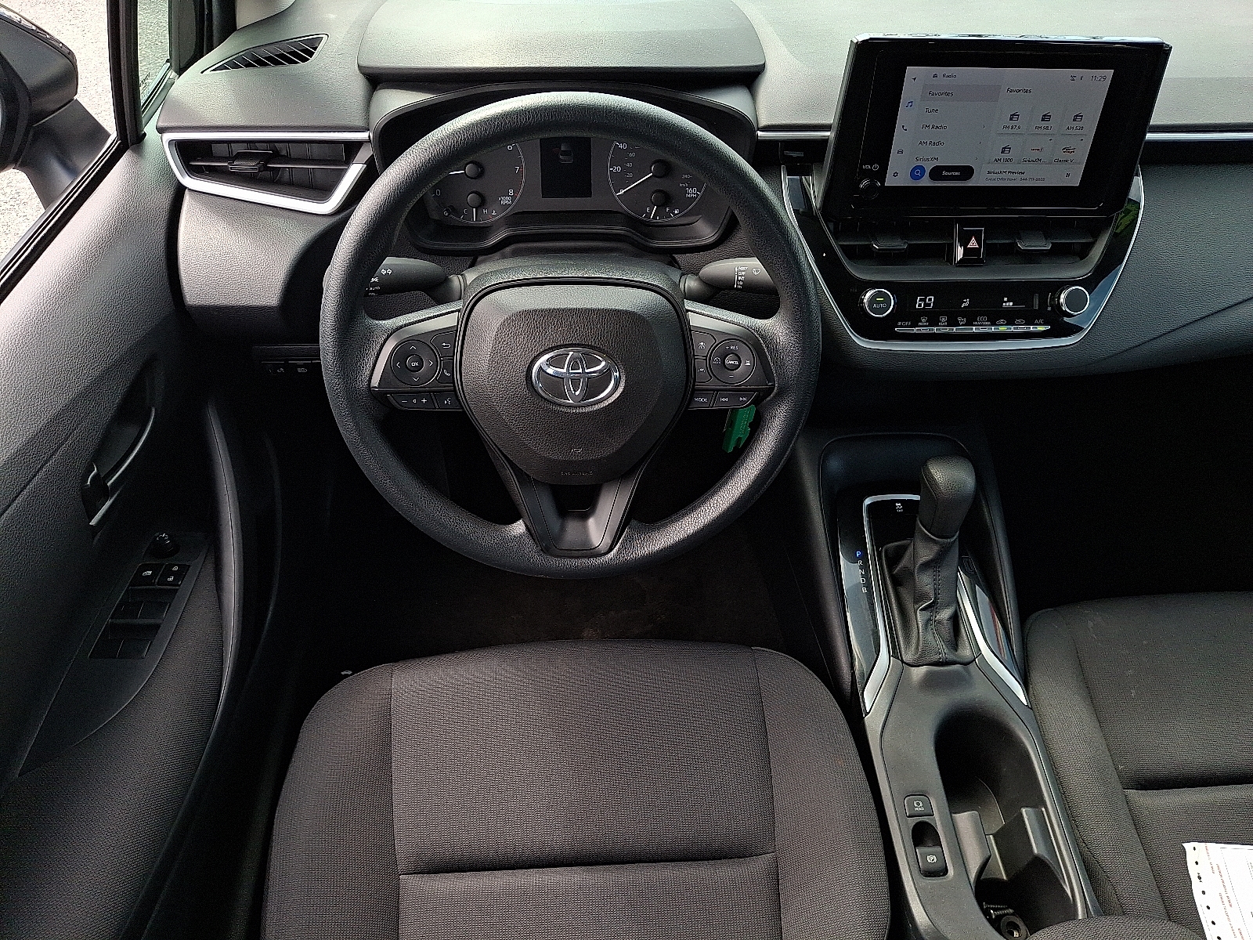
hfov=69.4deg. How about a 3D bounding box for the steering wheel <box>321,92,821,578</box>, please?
[{"bbox_3d":[-0.040,-0.092,0.697,0.370,0.370,0.100,-2,23,-4],"label":"steering wheel"}]

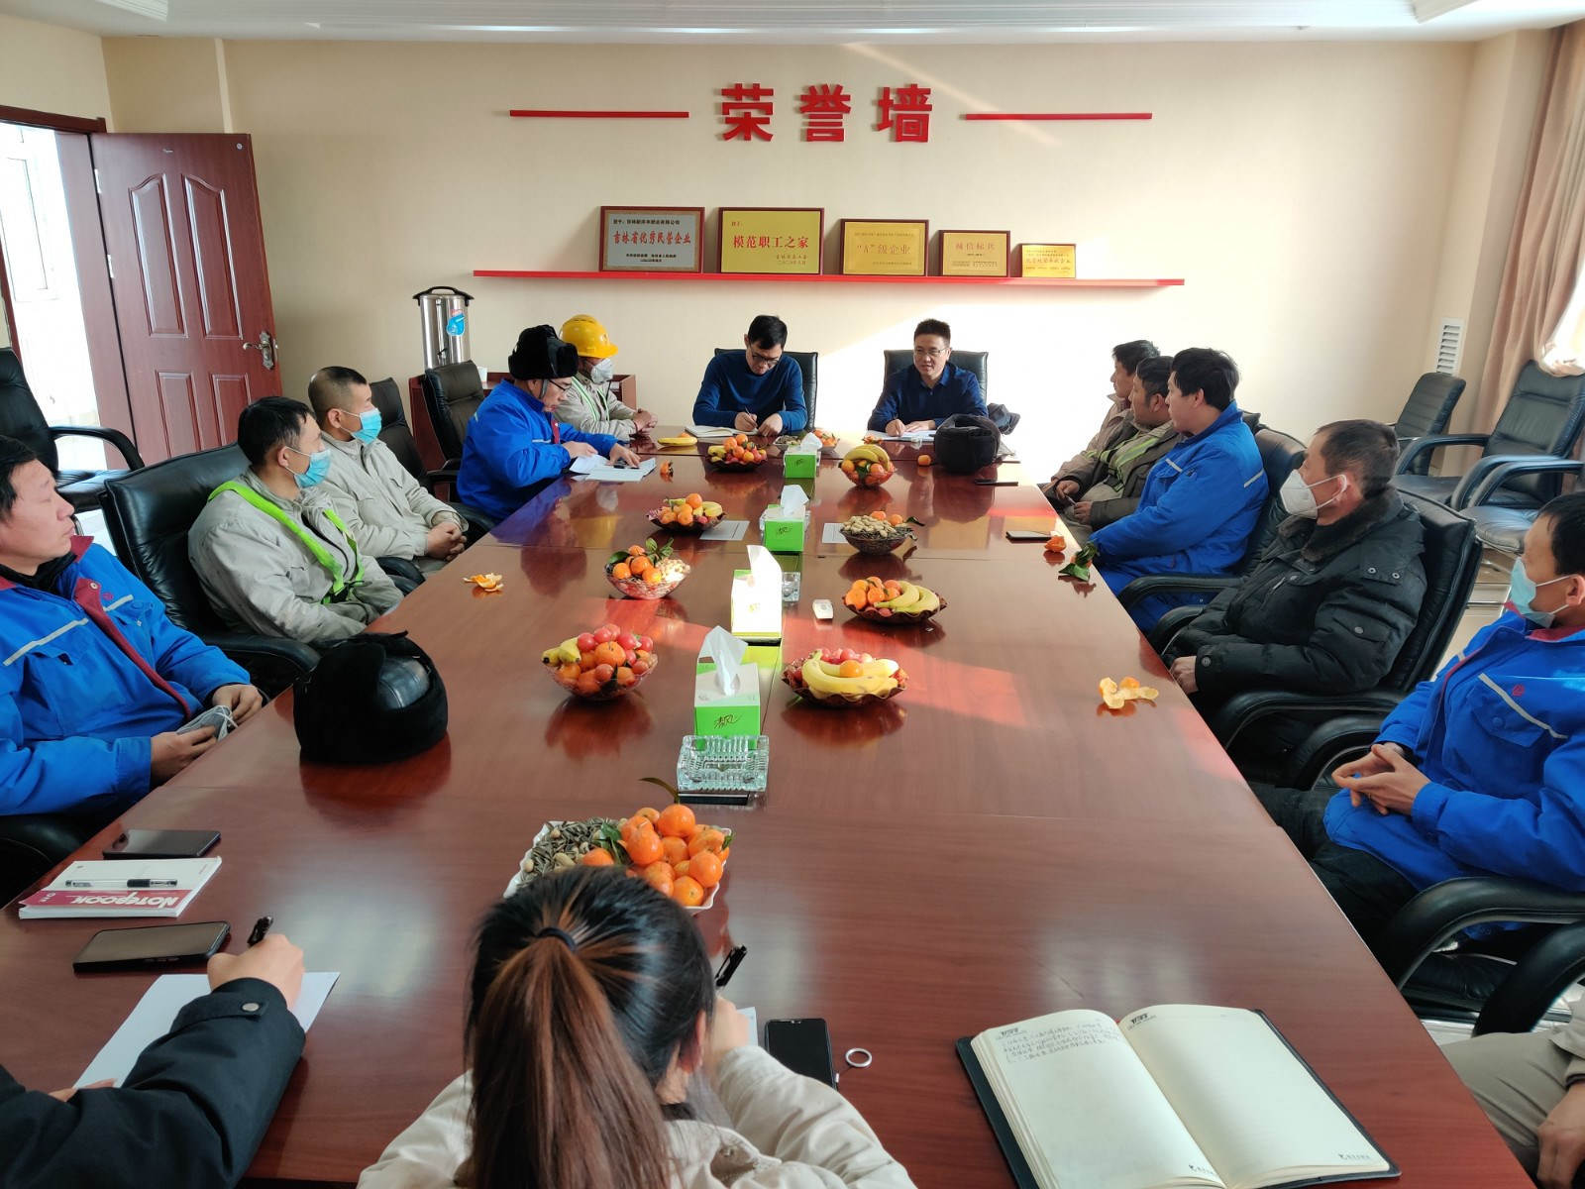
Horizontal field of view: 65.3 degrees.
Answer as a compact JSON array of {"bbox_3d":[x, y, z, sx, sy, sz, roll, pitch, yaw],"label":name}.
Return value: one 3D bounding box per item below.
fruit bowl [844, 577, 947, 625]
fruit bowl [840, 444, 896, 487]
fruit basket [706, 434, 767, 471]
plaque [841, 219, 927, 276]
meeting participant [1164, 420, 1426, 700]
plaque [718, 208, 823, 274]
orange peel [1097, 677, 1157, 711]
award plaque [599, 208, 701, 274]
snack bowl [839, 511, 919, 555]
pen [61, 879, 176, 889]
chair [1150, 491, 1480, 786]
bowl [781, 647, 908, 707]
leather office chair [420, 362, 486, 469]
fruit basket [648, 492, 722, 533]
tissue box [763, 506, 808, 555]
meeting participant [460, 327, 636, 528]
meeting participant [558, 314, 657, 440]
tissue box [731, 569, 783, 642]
[{"bbox_3d":[0.244,0.008,2.995,0.245,0.097,0.245,1,17,3],"label":"fruit bowl"},{"bbox_3d":[0.286,-0.481,4.639,0.203,0.136,0.203,2,16,3],"label":"fruit bowl"},{"bbox_3d":[-0.216,-0.561,4.845,0.243,0.135,0.243,1,17,3],"label":"fruit basket"},{"bbox_3d":[0.488,-1.827,6.533,0.463,0.293,0.030,1,6,3],"label":"plaque"},{"bbox_3d":[1.043,0.224,2.890,0.780,1.270,0.580,2,16,5],"label":"meeting participant"},{"bbox_3d":[-0.110,-1.866,6.556,0.557,0.342,0.030,1,6,3],"label":"plaque"},{"bbox_3d":[0.675,0.195,2.478,0.118,0.038,0.095,1,17,3],"label":"orange peel"},{"bbox_3d":[-0.760,-1.929,6.734,0.566,0.342,0.025,1,9,3],"label":"award plaque"},{"bbox_3d":[0.252,-0.177,3.655,0.222,0.098,0.222,1,16,0],"label":"snack bowl"},{"bbox_3d":[-0.928,0.400,1.712,0.150,0.011,0.011,0,16,-3],"label":"pen"},{"bbox_3d":[1.183,0.289,3.029,0.660,1.070,0.670,1,17,3],"label":"chair"},{"bbox_3d":[0.104,0.159,2.485,0.256,0.096,0.256,0,16,0],"label":"bowl"},{"bbox_3d":[-1.169,-0.407,5.320,0.670,1.080,0.630,4,16,11],"label":"leather office chair"},{"bbox_3d":[-0.333,-0.261,3.866,0.235,0.114,0.235,1,17,3],"label":"fruit basket"},{"bbox_3d":[-0.019,-0.196,3.666,0.112,0.086,0.222,1,16,1],"label":"tissue box"},{"bbox_3d":[-0.981,-0.349,4.731,0.800,1.300,0.620,2,16,3],"label":"meeting participant"},{"bbox_3d":[-0.954,-0.613,5.612,0.760,1.285,0.550,8,18,23],"label":"meeting participant"},{"bbox_3d":[-0.080,0.026,2.945,0.115,0.088,0.230,0,16,0],"label":"tissue box"}]

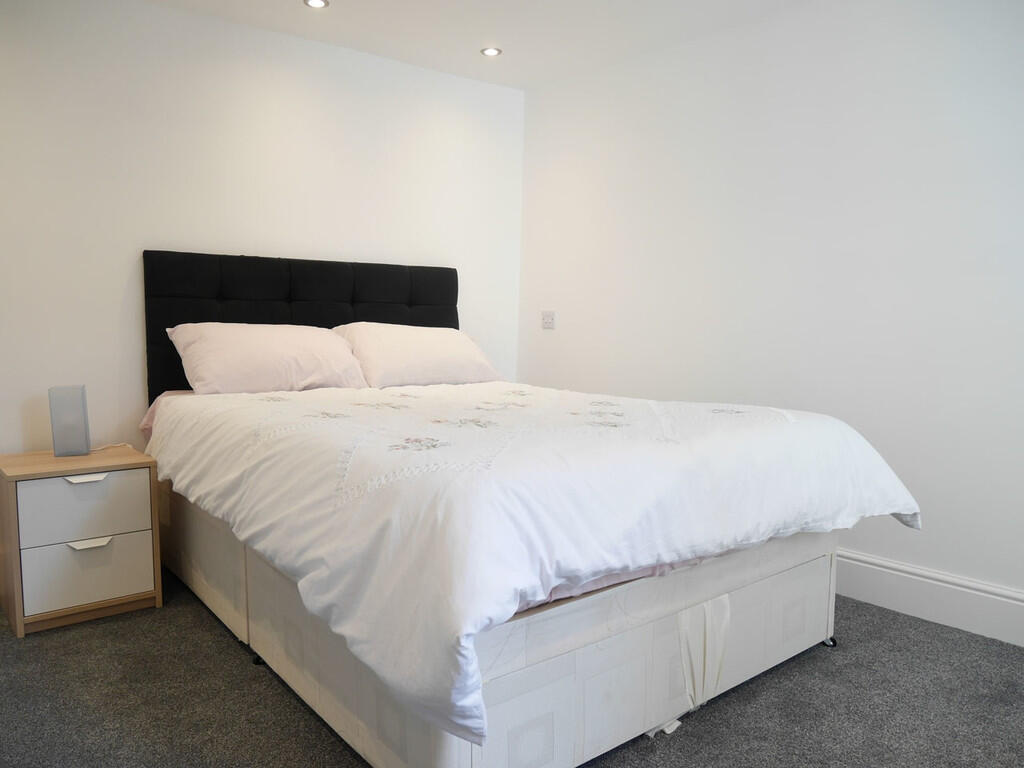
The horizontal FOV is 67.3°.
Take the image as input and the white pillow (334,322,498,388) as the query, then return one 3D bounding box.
[{"bbox_3d":[-0.384,-0.119,3.261,0.670,0.170,0.420,-4,46,-39],"label":"white pillow"}]

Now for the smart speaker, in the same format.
[{"bbox_3d":[-1.475,0.124,2.577,0.093,0.222,0.090,-2,6,-21],"label":"smart speaker"}]

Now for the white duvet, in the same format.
[{"bbox_3d":[-0.026,0.248,2.356,1.650,0.420,1.760,-4,7,-39],"label":"white duvet"}]

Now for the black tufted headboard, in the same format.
[{"bbox_3d":[-0.791,-0.203,3.208,1.345,0.620,0.080,-4,7,-39],"label":"black tufted headboard"}]

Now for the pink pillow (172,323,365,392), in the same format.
[{"bbox_3d":[-0.891,-0.085,2.864,0.670,0.170,0.420,-4,46,-39],"label":"pink pillow"}]

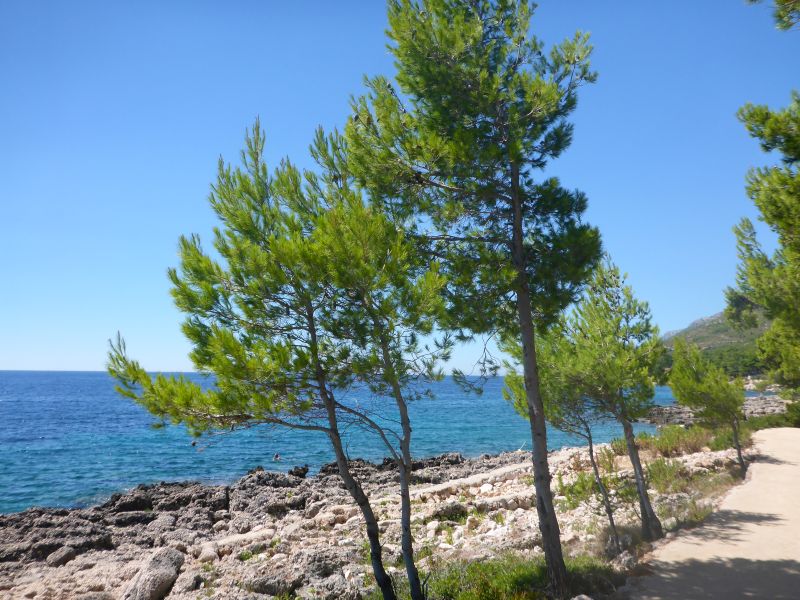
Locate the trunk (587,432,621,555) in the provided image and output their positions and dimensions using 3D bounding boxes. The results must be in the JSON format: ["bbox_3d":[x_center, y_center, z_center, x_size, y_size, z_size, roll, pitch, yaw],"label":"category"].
[{"bbox_3d":[1.929,1.822,6.125,0.120,1.135,0.100,-14,-11,16],"label":"trunk"}]

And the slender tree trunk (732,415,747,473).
[{"bbox_3d":[5.664,2.421,10.780,0.150,0.947,0.130,-8,-10,27],"label":"slender tree trunk"}]

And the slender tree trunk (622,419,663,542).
[{"bbox_3d":[2.371,1.774,6.412,0.220,1.192,0.200,-11,-10,19],"label":"slender tree trunk"}]

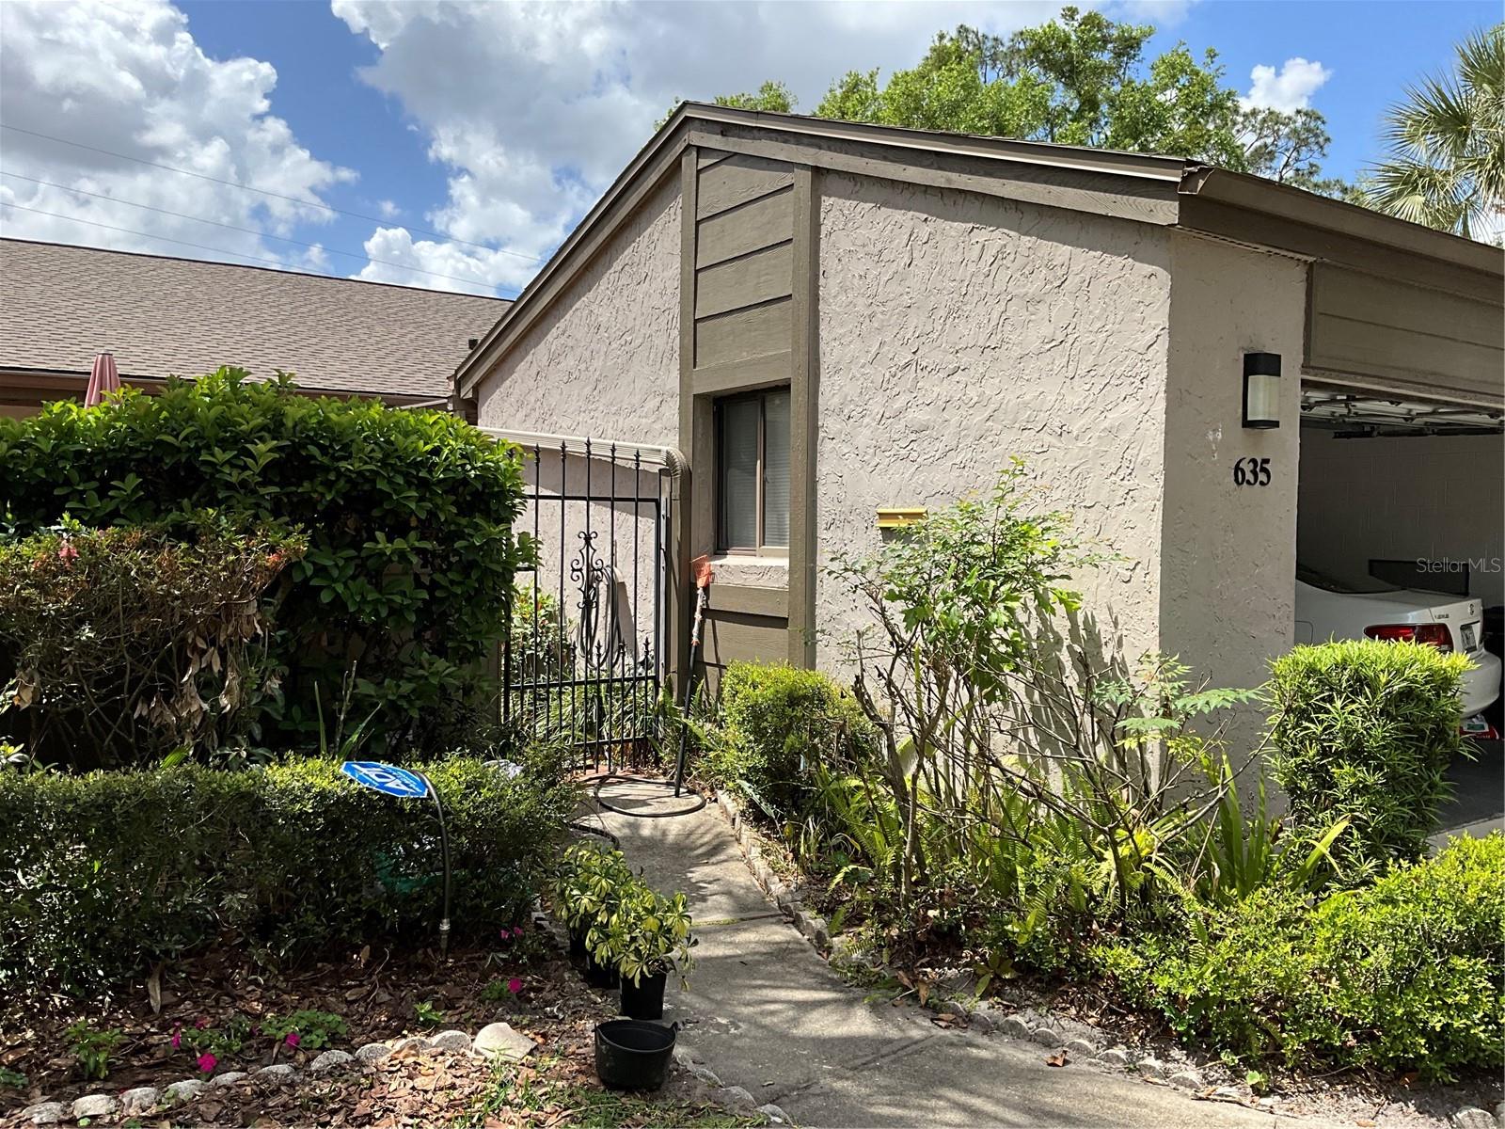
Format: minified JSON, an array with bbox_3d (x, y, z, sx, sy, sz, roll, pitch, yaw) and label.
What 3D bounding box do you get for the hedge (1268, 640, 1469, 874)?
[{"bbox_3d":[2.421,0.795,4.984,0.570,0.950,0.510,0,1,-34],"label":"hedge"}]

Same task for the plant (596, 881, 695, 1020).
[{"bbox_3d":[-0.342,1.252,4.113,0.320,0.410,0.320,1,2,0],"label":"plant"}]

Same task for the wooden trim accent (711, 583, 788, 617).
[{"bbox_3d":[-0.031,0.201,7.198,0.050,0.150,0.868,0,1,-34],"label":"wooden trim accent"}]

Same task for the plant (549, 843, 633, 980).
[{"bbox_3d":[-0.554,1.219,4.459,0.310,0.450,0.310,1,2,0],"label":"plant"}]

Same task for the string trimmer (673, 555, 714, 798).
[{"bbox_3d":[-0.359,0.636,7.352,0.170,1.426,0.150,17,-23,-29],"label":"string trimmer"}]

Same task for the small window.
[{"bbox_3d":[0.040,-0.515,7.151,0.070,0.920,0.880,0,2,-34],"label":"small window"}]

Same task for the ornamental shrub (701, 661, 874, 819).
[{"bbox_3d":[0.168,0.873,6.247,0.670,0.690,0.550,0,1,-34],"label":"ornamental shrub"}]

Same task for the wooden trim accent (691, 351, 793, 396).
[{"bbox_3d":[-0.052,-1.090,7.217,0.050,0.152,1.009,0,1,-34],"label":"wooden trim accent"}]

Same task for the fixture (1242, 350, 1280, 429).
[{"bbox_3d":[2.061,-0.697,5.086,0.140,0.295,0.095,0,1,-34],"label":"fixture"}]

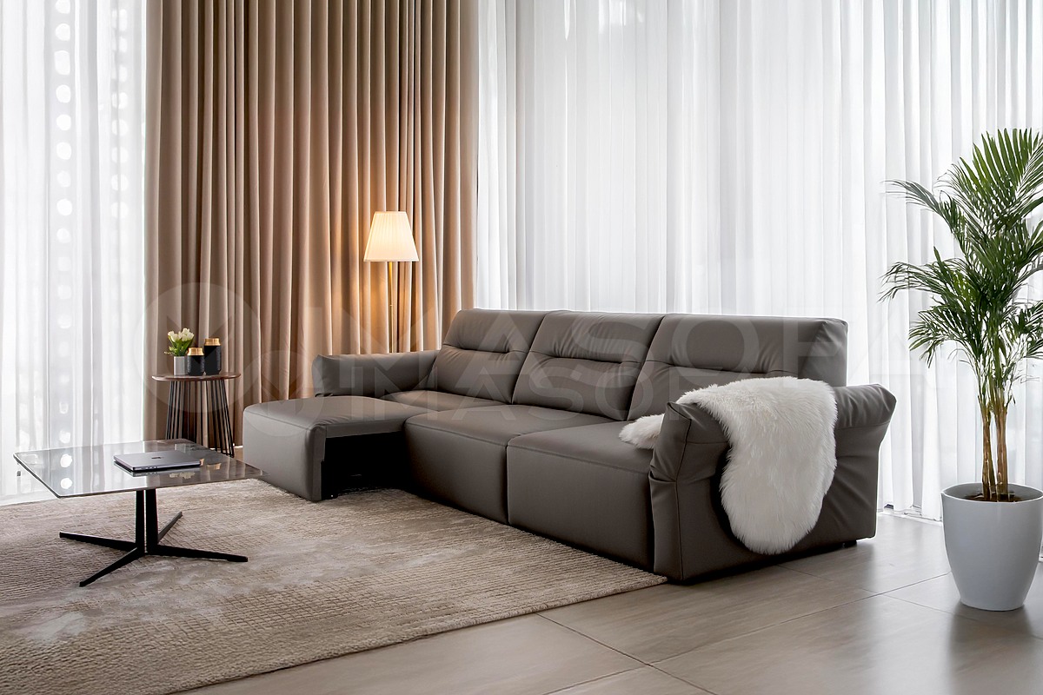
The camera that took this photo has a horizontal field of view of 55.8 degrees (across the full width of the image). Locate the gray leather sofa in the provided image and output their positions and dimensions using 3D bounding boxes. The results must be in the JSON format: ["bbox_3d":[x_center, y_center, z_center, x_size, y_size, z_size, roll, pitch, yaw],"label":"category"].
[{"bbox_3d":[-0.092,0.302,4.905,1.669,0.942,3.409,-2,4,-35],"label":"gray leather sofa"}]

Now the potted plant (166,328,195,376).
[{"bbox_3d":[-2.186,0.025,6.304,0.170,0.300,0.165,-2,4,-35],"label":"potted plant"}]

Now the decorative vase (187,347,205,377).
[{"bbox_3d":[-2.056,0.093,6.221,0.105,0.173,0.105,-2,4,-35],"label":"decorative vase"}]

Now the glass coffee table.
[{"bbox_3d":[-1.581,0.645,4.023,0.711,0.350,1.154,-2,4,-35],"label":"glass coffee table"}]

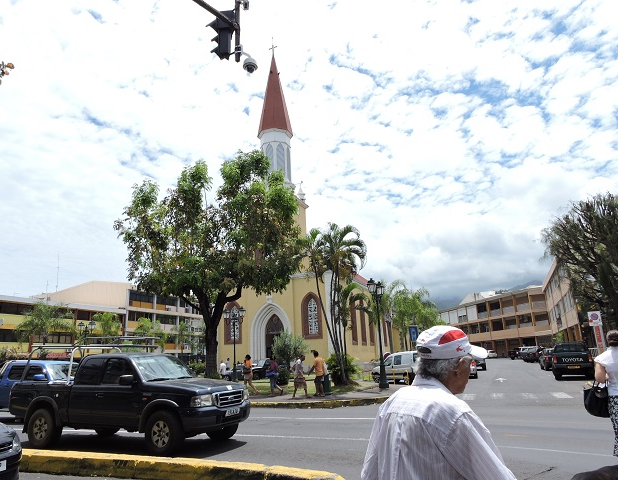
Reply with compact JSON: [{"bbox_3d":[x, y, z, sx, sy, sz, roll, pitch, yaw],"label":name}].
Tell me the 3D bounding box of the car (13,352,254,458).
[{"bbox_3d":[-3.620,3.161,8.900,4.980,1.780,1.770,-9,-17,24],"label":"car"}]

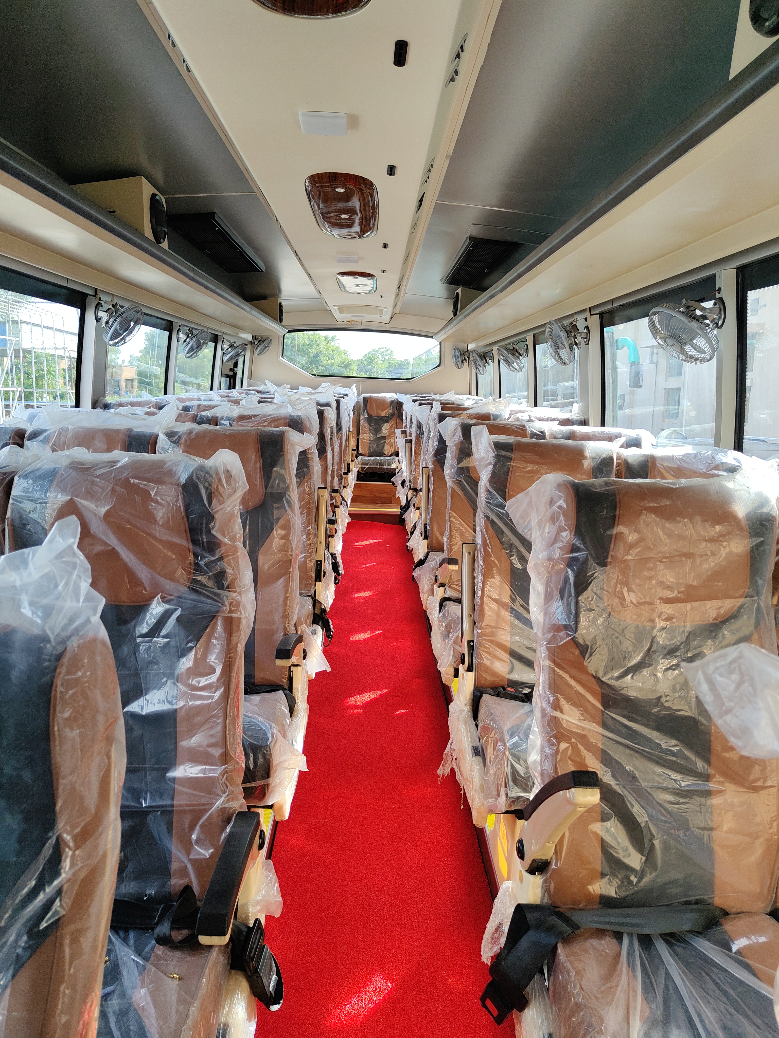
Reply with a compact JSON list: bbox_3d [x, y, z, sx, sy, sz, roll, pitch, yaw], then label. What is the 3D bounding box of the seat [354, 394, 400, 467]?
[{"bbox_3d":[-0.126,-0.864,7.468,0.440,0.850,0.700,1,11,-1],"label":"seat"}]

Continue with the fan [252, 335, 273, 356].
[{"bbox_3d":[-1.356,-1.855,7.712,0.190,0.240,0.240,42,20,7],"label":"fan"}]

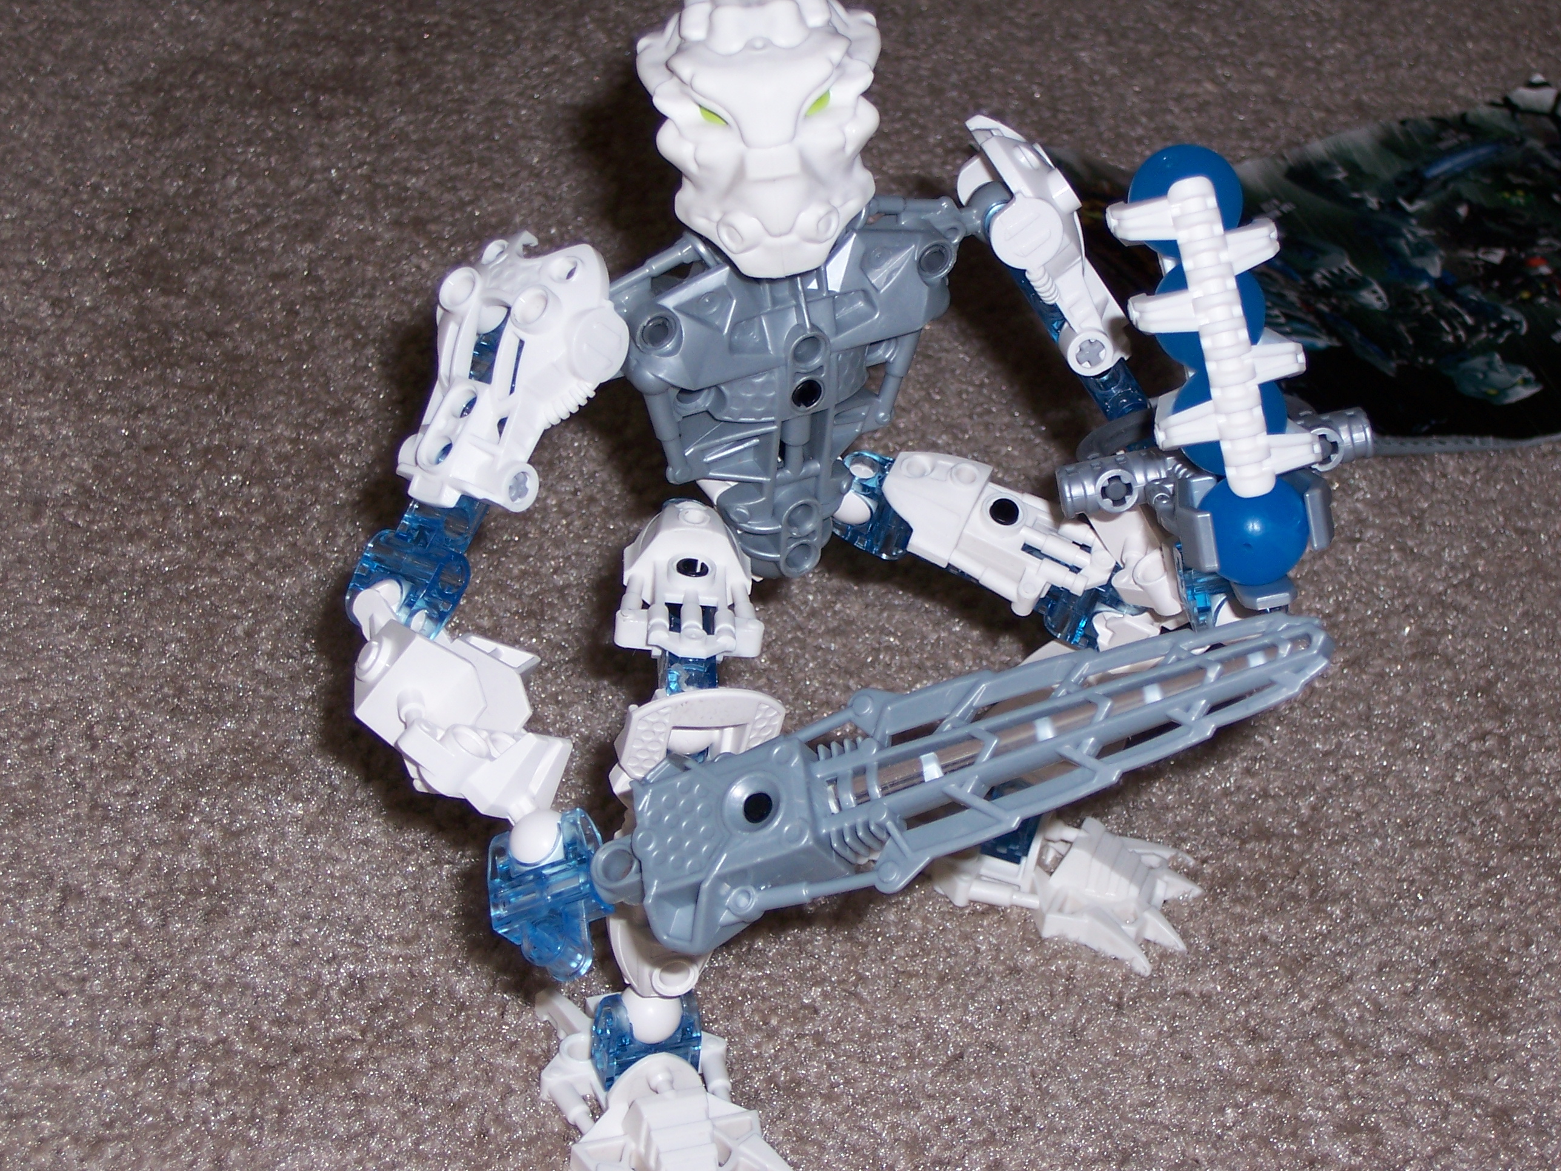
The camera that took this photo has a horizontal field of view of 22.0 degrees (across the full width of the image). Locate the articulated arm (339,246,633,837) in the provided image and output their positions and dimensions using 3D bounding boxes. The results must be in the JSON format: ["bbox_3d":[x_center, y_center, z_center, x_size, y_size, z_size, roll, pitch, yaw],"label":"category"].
[{"bbox_3d":[-0.044,-0.009,0.610,0.042,0.094,0.035,-9,38,-12],"label":"articulated arm"}]

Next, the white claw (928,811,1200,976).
[{"bbox_3d":[0.046,0.050,0.655,0.045,0.017,0.031,14,39,17],"label":"white claw"}]

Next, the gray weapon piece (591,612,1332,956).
[{"bbox_3d":[0.026,0.026,0.592,0.118,0.015,0.027,-18,64,23],"label":"gray weapon piece"}]

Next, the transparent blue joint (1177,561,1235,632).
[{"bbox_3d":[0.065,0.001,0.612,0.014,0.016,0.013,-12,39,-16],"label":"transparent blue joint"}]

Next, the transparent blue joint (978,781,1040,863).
[{"bbox_3d":[0.037,0.038,0.650,0.012,0.015,0.015,14,39,17],"label":"transparent blue joint"}]

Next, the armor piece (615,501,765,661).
[{"bbox_3d":[-0.014,-0.001,0.612,0.023,0.012,0.036,0,33,0],"label":"armor piece"}]

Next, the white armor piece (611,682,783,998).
[{"bbox_3d":[-0.013,0.039,0.614,0.026,0.048,0.021,6,37,-4],"label":"white armor piece"}]

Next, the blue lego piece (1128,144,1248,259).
[{"bbox_3d":[0.059,-0.056,0.588,0.017,0.017,0.017,0,37,0],"label":"blue lego piece"}]

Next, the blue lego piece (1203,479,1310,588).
[{"bbox_3d":[0.069,-0.009,0.588,0.017,0.017,0.017,0,37,0],"label":"blue lego piece"}]

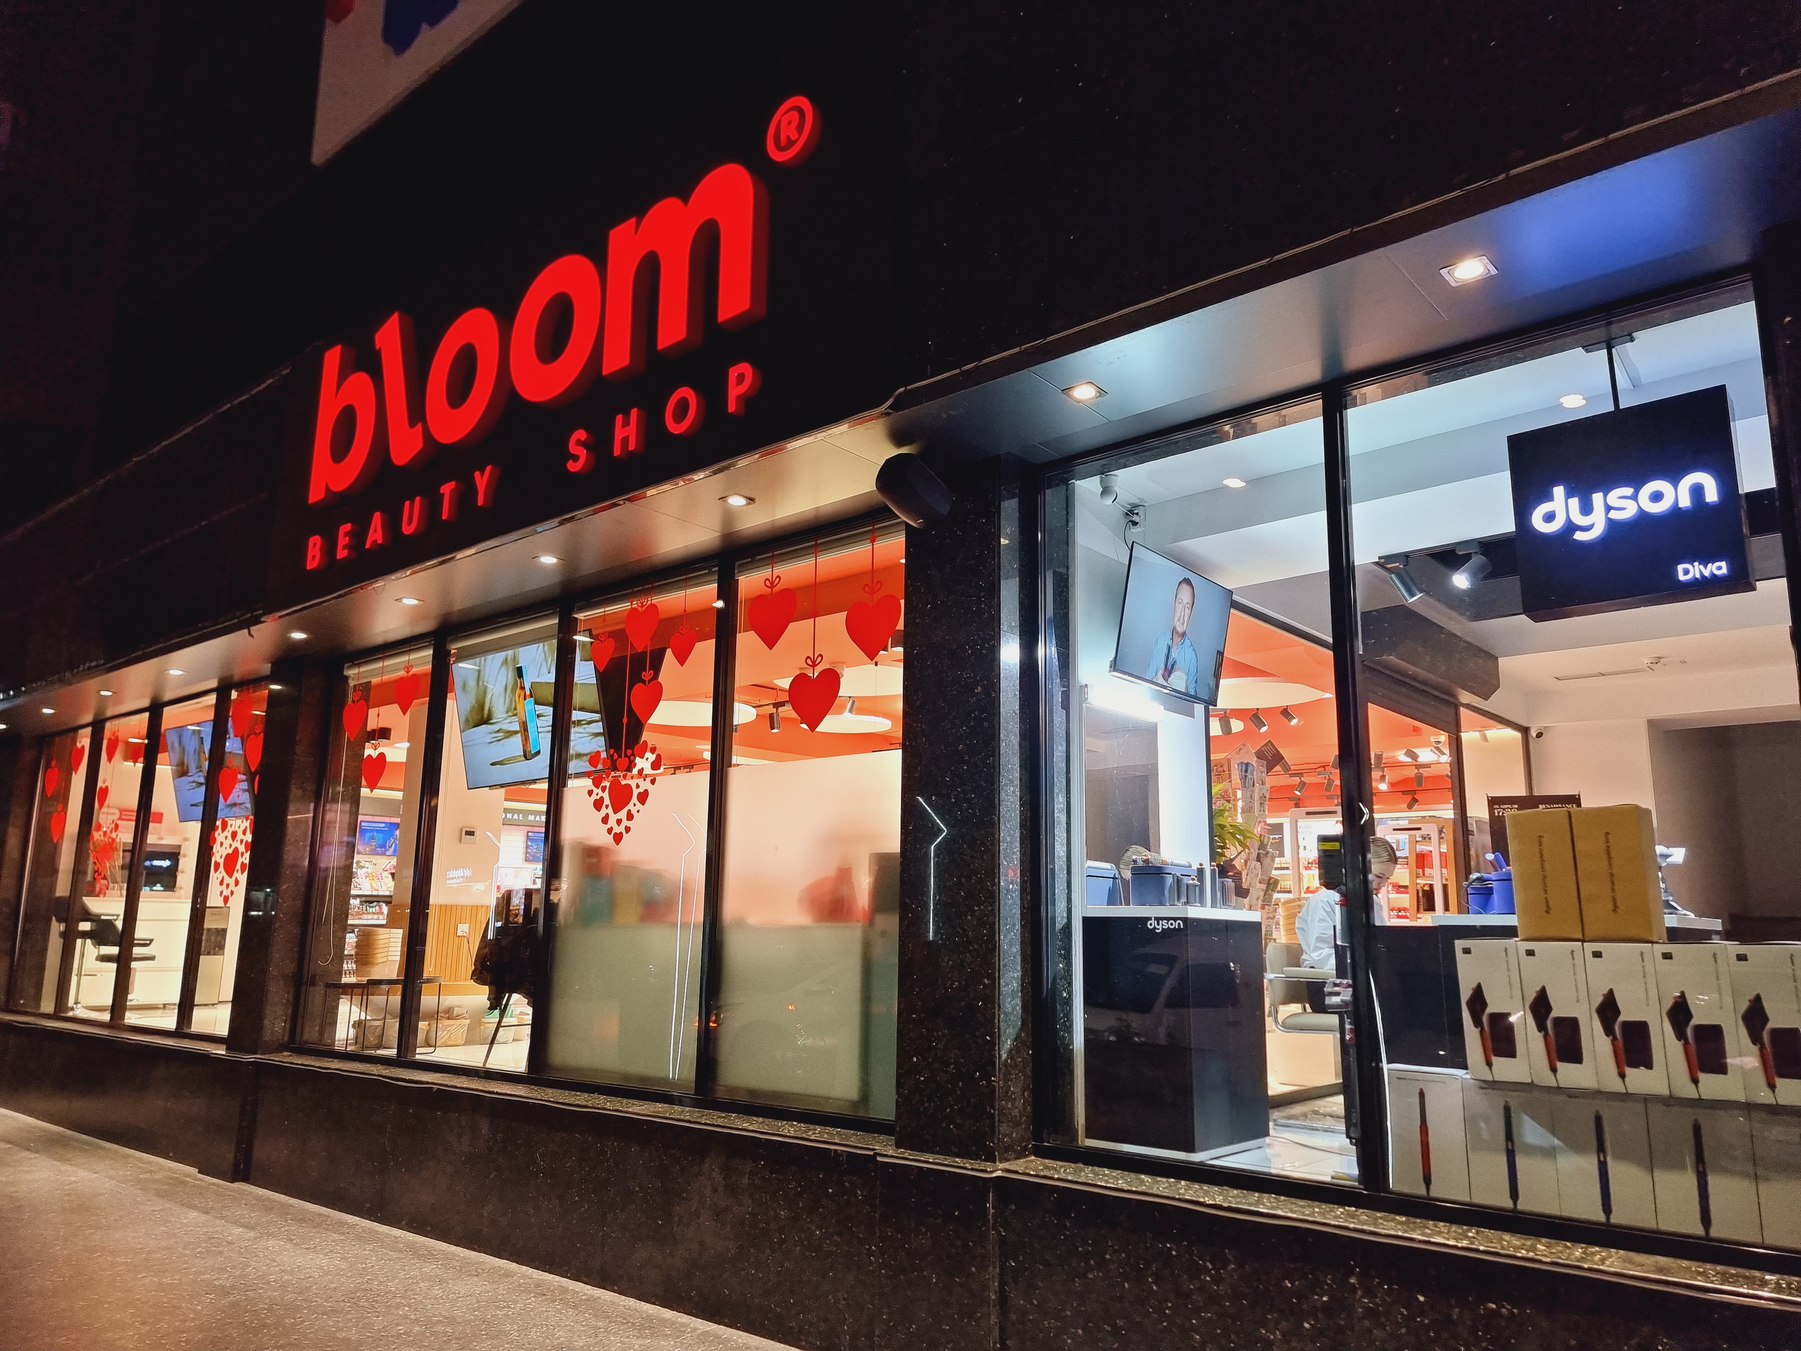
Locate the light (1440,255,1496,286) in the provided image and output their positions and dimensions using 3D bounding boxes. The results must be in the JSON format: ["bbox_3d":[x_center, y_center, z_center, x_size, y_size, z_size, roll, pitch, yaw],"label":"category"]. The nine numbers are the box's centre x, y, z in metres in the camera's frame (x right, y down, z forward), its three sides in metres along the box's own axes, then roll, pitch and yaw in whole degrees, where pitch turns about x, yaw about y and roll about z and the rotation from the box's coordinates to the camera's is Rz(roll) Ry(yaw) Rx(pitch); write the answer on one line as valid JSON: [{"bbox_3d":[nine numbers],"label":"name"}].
[{"bbox_3d":[1.694,-1.220,3.725,0.122,0.035,0.122,-9,-15,39],"label":"light"}]

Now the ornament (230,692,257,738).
[{"bbox_3d":[-5.204,0.323,9.886,0.370,0.360,0.015,-9,-15,39],"label":"ornament"}]

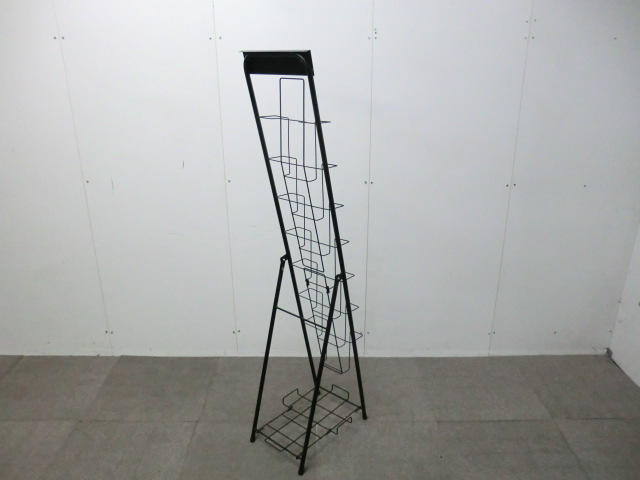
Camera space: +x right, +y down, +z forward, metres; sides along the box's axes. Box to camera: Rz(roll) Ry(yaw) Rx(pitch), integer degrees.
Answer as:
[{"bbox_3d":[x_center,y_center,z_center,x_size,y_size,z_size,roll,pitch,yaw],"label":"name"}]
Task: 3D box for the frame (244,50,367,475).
[{"bbox_3d":[-0.040,0.088,1.778,0.283,1.430,0.415,15,25,38],"label":"frame"}]

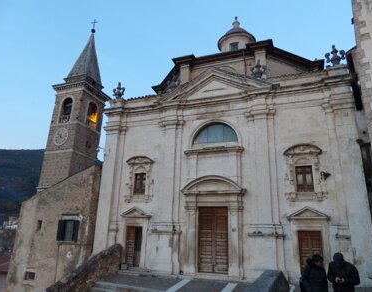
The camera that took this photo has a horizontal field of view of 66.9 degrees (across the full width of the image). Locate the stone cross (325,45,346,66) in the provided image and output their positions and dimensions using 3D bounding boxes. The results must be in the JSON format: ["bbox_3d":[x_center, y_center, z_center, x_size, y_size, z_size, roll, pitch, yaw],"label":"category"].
[{"bbox_3d":[8.435,-5.132,16.029,0.880,1.262,0.780,-4,-18,19],"label":"stone cross"}]

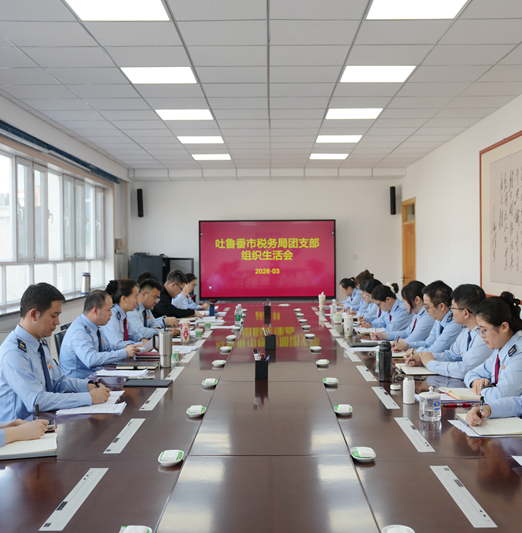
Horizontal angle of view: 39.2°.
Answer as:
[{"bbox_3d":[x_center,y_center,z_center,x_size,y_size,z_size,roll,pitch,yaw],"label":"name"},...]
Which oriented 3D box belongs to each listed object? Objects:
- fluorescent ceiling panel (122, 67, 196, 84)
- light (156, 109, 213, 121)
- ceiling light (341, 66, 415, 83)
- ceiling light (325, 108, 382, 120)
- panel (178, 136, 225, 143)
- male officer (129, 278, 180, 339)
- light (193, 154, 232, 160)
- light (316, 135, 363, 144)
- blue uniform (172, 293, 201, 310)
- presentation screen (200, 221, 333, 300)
[{"bbox_3d":[-0.832,-1.619,6.160,0.590,0.050,0.580,0,1,1],"label":"fluorescent ceiling panel"},{"bbox_3d":[-0.806,-1.651,7.908,0.590,0.050,0.580,0,1,1],"label":"light"},{"bbox_3d":[0.964,-1.620,6.112,0.590,0.050,0.590,0,1,1],"label":"ceiling light"},{"bbox_3d":[0.994,-1.656,7.881,0.590,0.050,0.580,0,1,1],"label":"ceiling light"},{"bbox_3d":[-0.784,-1.693,9.688,0.590,0.050,0.590,0,1,1],"label":"panel"},{"bbox_3d":[-0.965,0.718,6.412,0.660,1.235,0.530,0,1,11],"label":"male officer"},{"bbox_3d":[-0.753,-1.715,11.404,0.590,0.050,0.580,0,1,1],"label":"light"},{"bbox_3d":[1.016,-1.696,9.662,0.590,0.050,0.590,0,1,1],"label":"light"},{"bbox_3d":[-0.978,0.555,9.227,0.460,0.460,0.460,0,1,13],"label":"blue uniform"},{"bbox_3d":[0.124,-0.119,13.350,2.470,1.440,0.100,0,1,1],"label":"presentation screen"}]

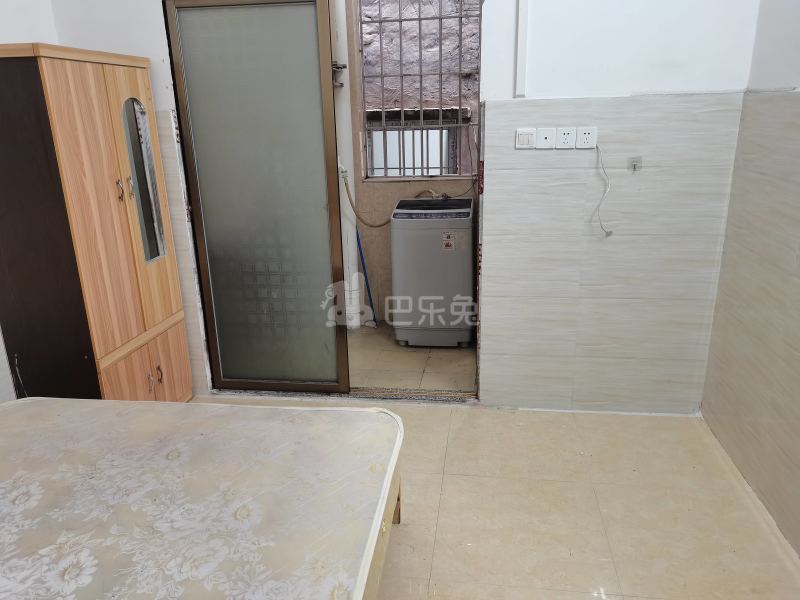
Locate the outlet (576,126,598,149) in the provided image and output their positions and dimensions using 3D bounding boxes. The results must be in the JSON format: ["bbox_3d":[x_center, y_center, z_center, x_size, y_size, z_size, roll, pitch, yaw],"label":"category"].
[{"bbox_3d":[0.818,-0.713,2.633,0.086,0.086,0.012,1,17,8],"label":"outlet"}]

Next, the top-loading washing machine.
[{"bbox_3d":[0.232,-0.195,4.018,0.500,0.895,0.510,0,18,6],"label":"top-loading washing machine"}]

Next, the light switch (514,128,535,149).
[{"bbox_3d":[0.561,-0.717,2.670,0.086,0.086,0.012,1,17,8],"label":"light switch"}]

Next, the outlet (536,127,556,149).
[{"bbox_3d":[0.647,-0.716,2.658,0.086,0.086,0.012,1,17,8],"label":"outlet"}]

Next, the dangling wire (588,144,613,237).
[{"bbox_3d":[0.909,-0.483,2.679,0.108,0.409,0.030,1,17,8],"label":"dangling wire"}]

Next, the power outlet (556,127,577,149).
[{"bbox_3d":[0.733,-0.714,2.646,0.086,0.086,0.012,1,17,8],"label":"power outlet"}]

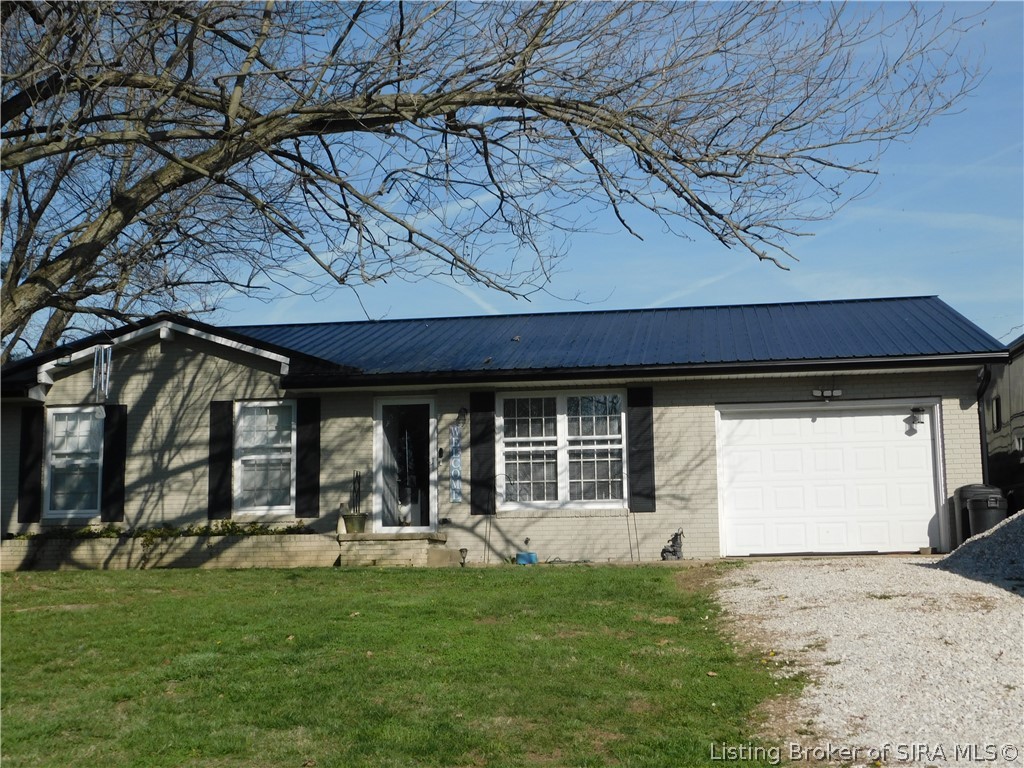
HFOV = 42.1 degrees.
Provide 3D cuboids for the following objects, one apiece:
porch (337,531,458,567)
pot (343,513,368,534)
[{"bbox_3d":[-1.565,2.420,19.300,1.570,0.470,1.400,-2,-8,8],"label":"porch"},{"bbox_3d":[-2.237,2.006,19.050,0.365,0.300,0.365,-1,-8,0],"label":"pot"}]

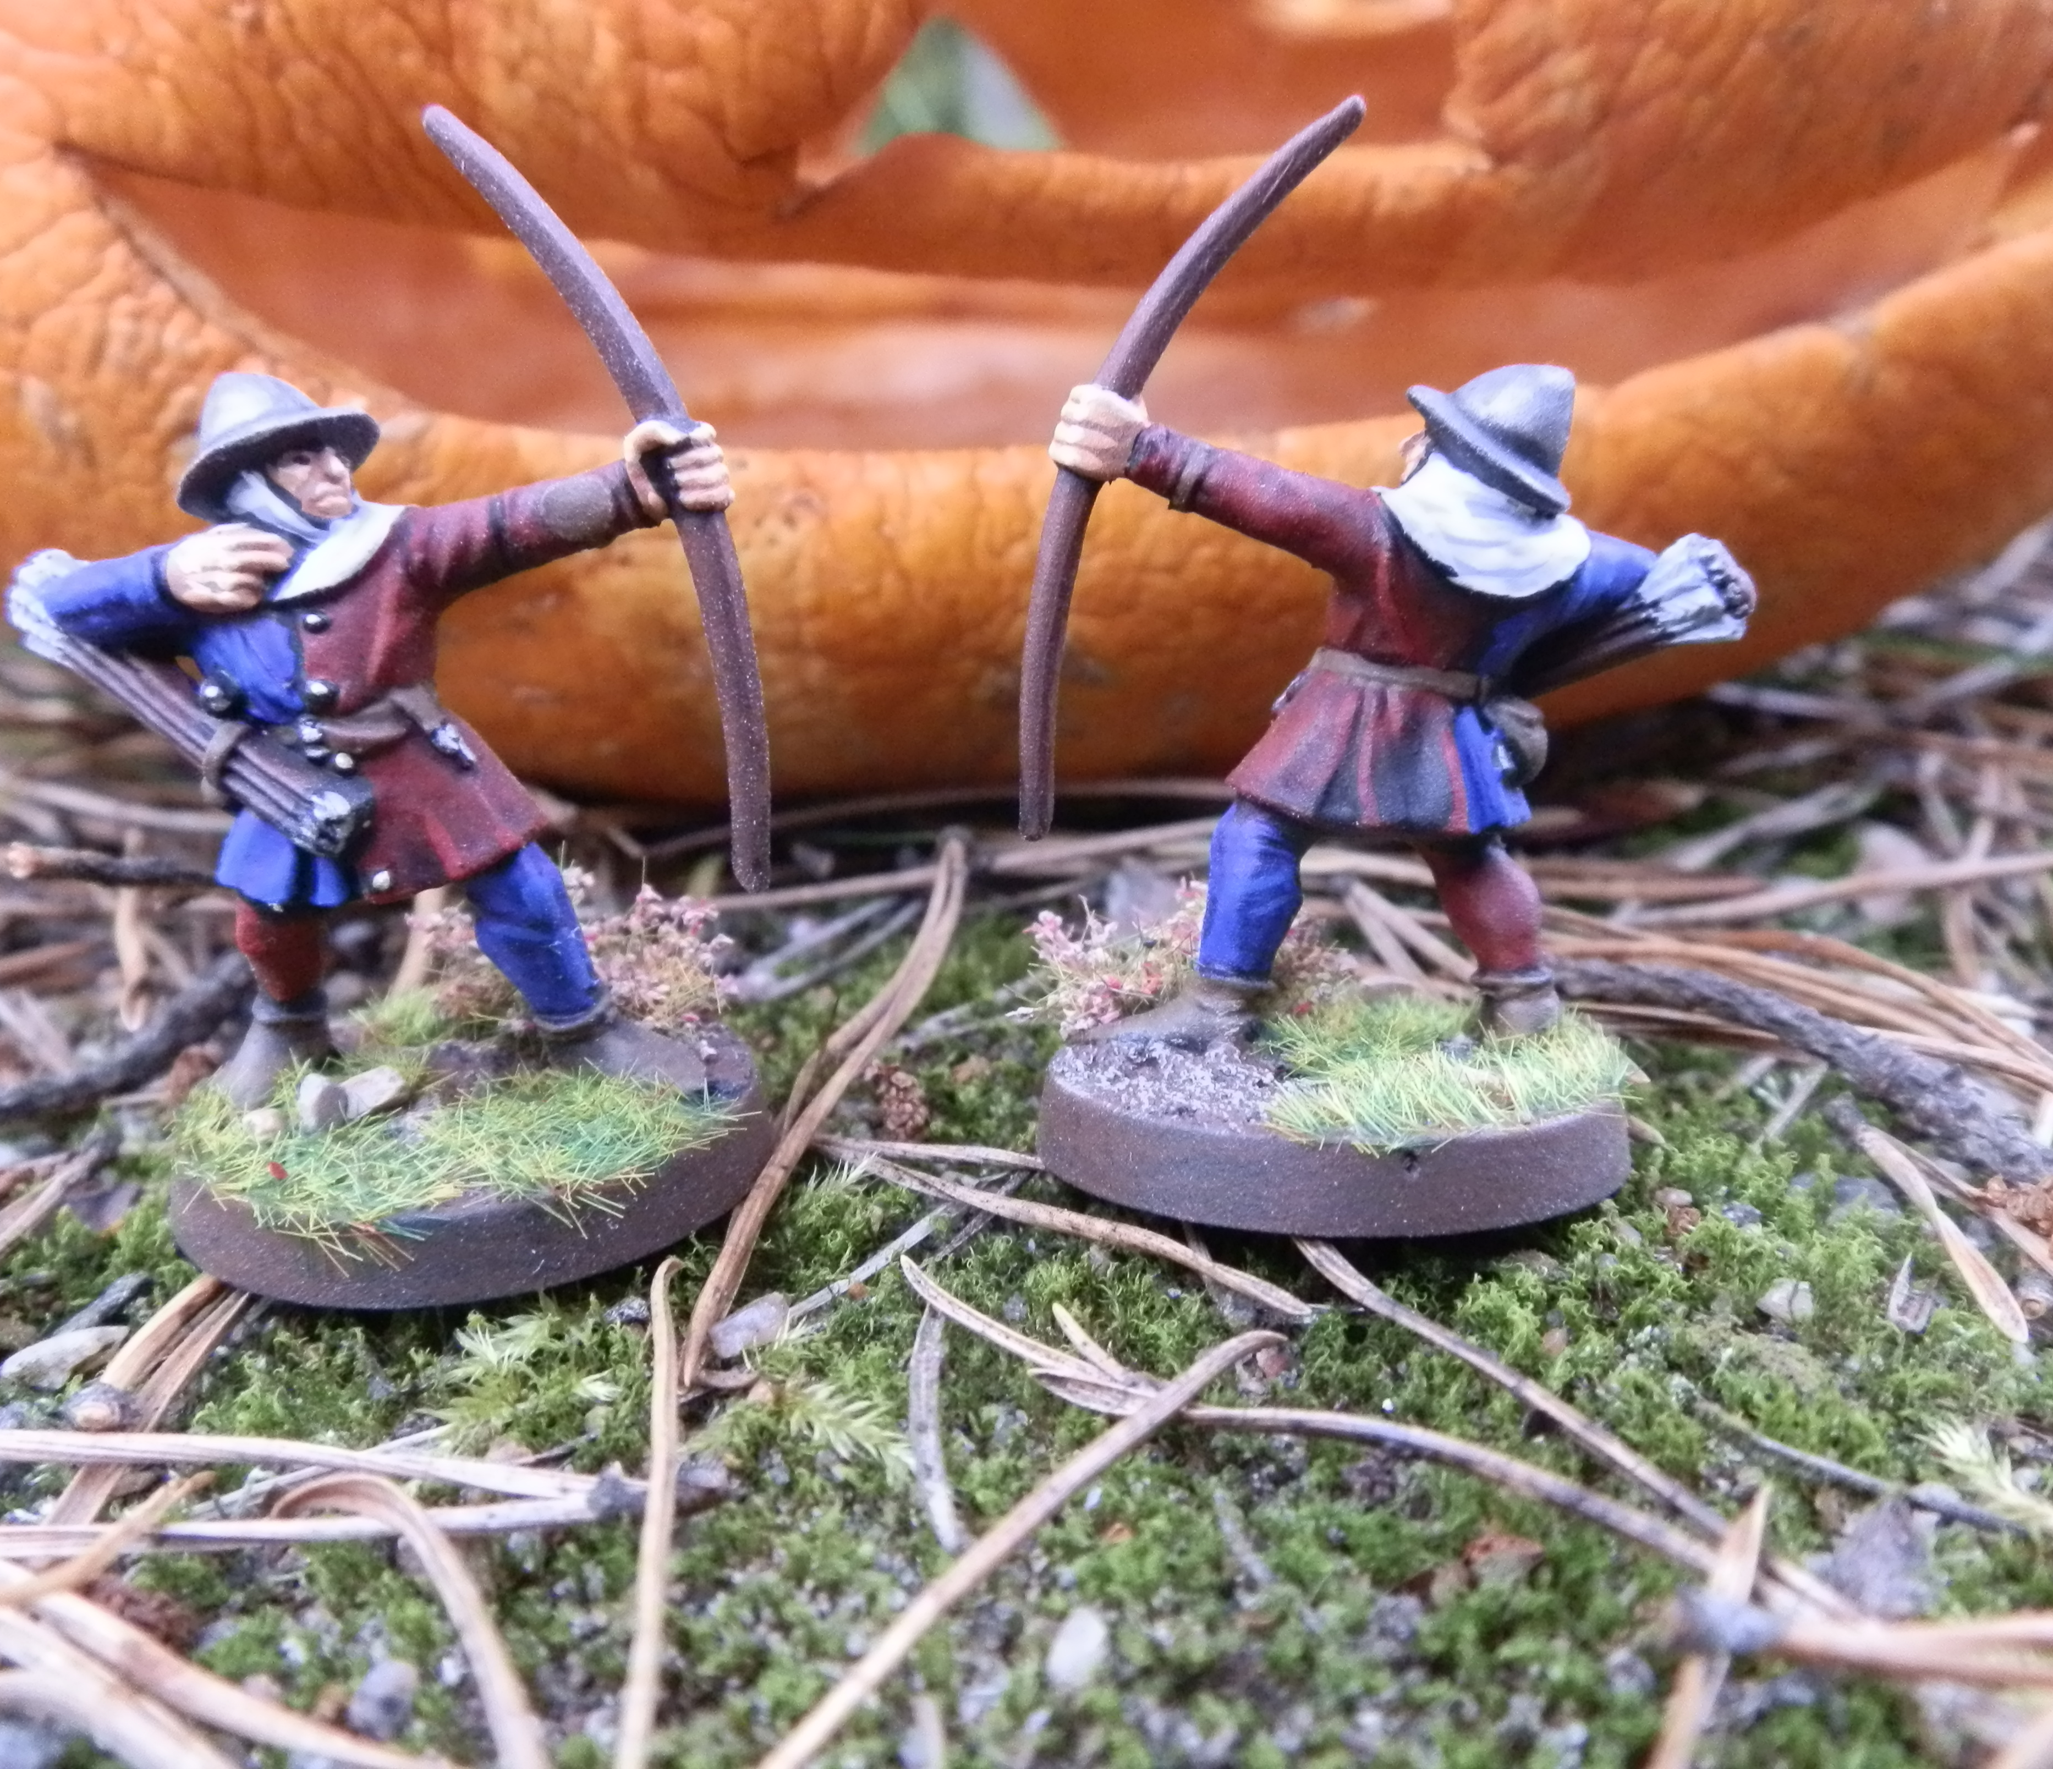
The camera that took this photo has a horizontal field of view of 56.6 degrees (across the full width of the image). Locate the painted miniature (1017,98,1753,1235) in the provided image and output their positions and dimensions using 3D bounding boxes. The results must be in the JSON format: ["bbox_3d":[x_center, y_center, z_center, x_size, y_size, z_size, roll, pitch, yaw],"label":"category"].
[{"bbox_3d":[0.015,-0.010,0.079,0.031,0.043,0.025,-4,11,-16],"label":"painted miniature"}]

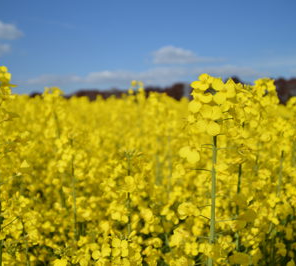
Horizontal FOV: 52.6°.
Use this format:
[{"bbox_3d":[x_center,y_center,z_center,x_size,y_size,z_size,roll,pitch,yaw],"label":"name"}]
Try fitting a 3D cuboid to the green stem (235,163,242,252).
[{"bbox_3d":[0.145,0.119,0.480,0.006,0.150,0.006,1,6,0],"label":"green stem"}]

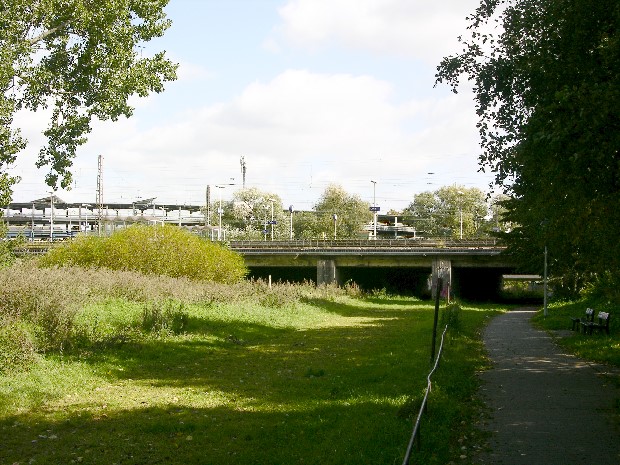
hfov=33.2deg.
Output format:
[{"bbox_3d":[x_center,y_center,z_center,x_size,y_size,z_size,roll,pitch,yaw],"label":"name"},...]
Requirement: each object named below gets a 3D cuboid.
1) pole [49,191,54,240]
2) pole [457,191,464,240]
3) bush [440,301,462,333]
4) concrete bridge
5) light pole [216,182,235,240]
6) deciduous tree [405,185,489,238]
[{"bbox_3d":[-35.336,-2.119,142.000,0.750,7.000,0.400,0,-3,0],"label":"pole"},{"bbox_3d":[21.442,-2.351,148.000,0.800,7.100,0.400,0,-3,0],"label":"pole"},{"bbox_3d":[5.244,3.150,38.500,0.850,1.120,0.800,0,-3,0],"label":"bush"},{"bbox_3d":[8.363,4.946,131.990,37.000,7.400,14.000,0,-3,0],"label":"concrete bridge"},{"bbox_3d":[-11.491,-2.657,138.000,1.900,7.700,0.500,0,-3,0],"label":"light pole"},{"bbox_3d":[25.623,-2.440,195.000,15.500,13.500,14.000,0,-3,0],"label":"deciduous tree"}]

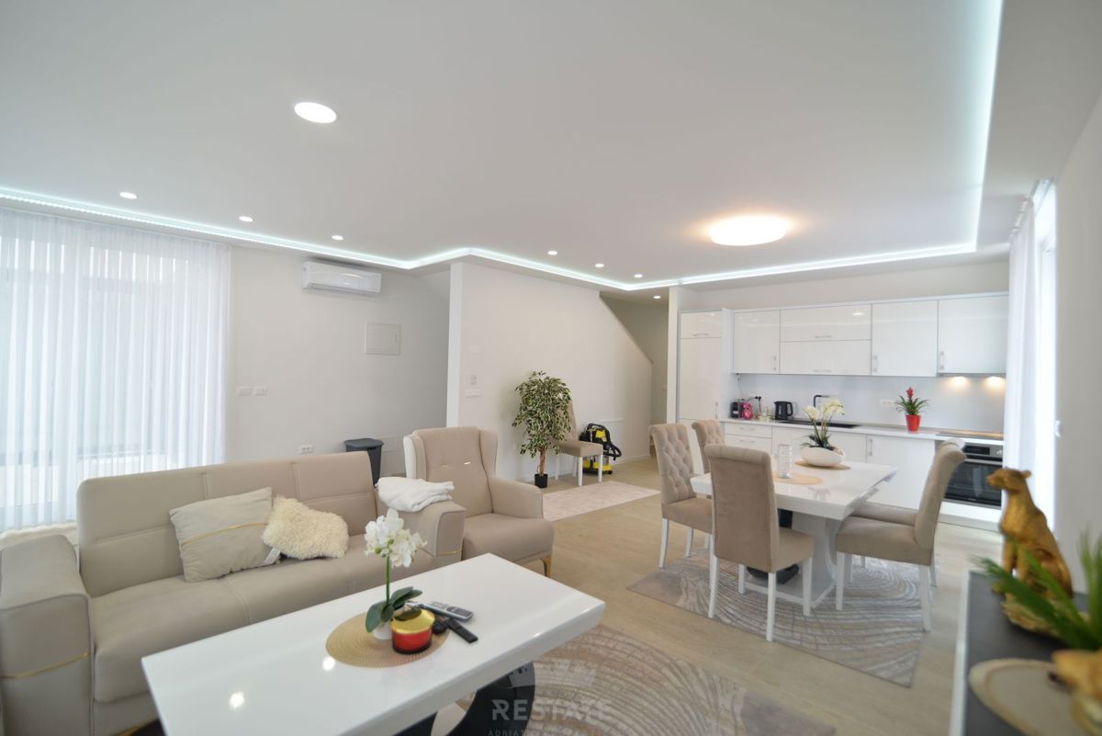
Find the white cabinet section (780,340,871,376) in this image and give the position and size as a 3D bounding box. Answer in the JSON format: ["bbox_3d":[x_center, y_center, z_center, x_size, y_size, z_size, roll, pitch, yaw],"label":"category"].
[{"bbox_3d":[3.365,-0.113,5.961,0.986,0.401,0.360,1,-1,44],"label":"white cabinet section"}]

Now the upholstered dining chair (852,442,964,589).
[{"bbox_3d":[2.424,0.986,3.369,0.620,1.020,0.450,1,-1,45],"label":"upholstered dining chair"}]

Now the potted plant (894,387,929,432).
[{"bbox_3d":[3.938,0.453,5.339,0.305,0.495,0.295,1,-1,40],"label":"potted plant"}]

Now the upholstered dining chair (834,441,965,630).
[{"bbox_3d":[2.114,0.976,3.002,0.620,1.020,0.450,1,-1,37],"label":"upholstered dining chair"}]

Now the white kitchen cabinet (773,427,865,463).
[{"bbox_3d":[3.257,1.102,5.896,0.985,0.735,0.571,1,-1,40],"label":"white kitchen cabinet"}]

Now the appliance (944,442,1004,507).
[{"bbox_3d":[4.265,1.031,4.918,0.595,0.595,0.560,1,-1,45],"label":"appliance"}]

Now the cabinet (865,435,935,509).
[{"bbox_3d":[3.861,1.108,5.390,0.591,0.735,0.571,1,-1,40],"label":"cabinet"}]

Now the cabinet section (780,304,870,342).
[{"bbox_3d":[3.372,-0.515,5.964,0.986,0.402,0.360,1,-1,44],"label":"cabinet section"}]

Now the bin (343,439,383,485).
[{"bbox_3d":[-2.235,1.159,5.856,0.364,0.571,0.414,2,-1,-44],"label":"bin"}]

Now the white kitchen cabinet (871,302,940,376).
[{"bbox_3d":[3.949,-0.308,5.451,0.590,0.810,0.360,1,-1,45],"label":"white kitchen cabinet"}]

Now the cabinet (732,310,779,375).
[{"bbox_3d":[2.786,-0.325,6.535,0.574,0.809,0.335,1,-1,40],"label":"cabinet"}]

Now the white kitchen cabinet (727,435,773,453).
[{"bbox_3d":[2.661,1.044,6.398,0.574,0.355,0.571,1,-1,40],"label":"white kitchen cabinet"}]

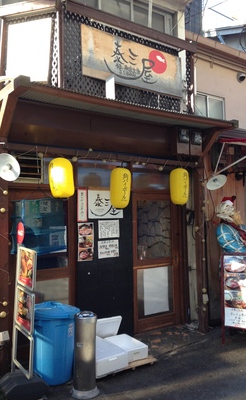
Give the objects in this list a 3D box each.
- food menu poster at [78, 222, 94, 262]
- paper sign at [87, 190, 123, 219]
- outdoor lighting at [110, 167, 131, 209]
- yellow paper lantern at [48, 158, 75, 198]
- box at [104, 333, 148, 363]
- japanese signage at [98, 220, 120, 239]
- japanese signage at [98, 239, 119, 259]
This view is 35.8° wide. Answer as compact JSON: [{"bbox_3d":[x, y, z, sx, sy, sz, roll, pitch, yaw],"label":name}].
[{"bbox_3d":[-0.412,0.473,4.272,0.205,0.427,0.008,1,-3,-40],"label":"food menu poster"},{"bbox_3d":[-0.189,0.051,4.477,0.510,0.335,0.015,1,-3,-40],"label":"paper sign"},{"bbox_3d":[-0.025,-0.133,4.372,0.240,0.475,0.240,-1,-2,0],"label":"outdoor lighting"},{"bbox_3d":[-0.628,-0.224,3.938,0.250,0.450,0.250,-5,-2,0],"label":"yellow paper lantern"},{"bbox_3d":[0.017,1.545,3.973,0.280,0.117,0.455,0,-3,-31],"label":"box"},{"bbox_3d":[-0.155,0.345,4.495,0.304,0.210,0.006,1,-3,-40],"label":"japanese signage"},{"bbox_3d":[-0.162,0.581,4.477,0.303,0.208,0.006,1,-3,-40],"label":"japanese signage"}]

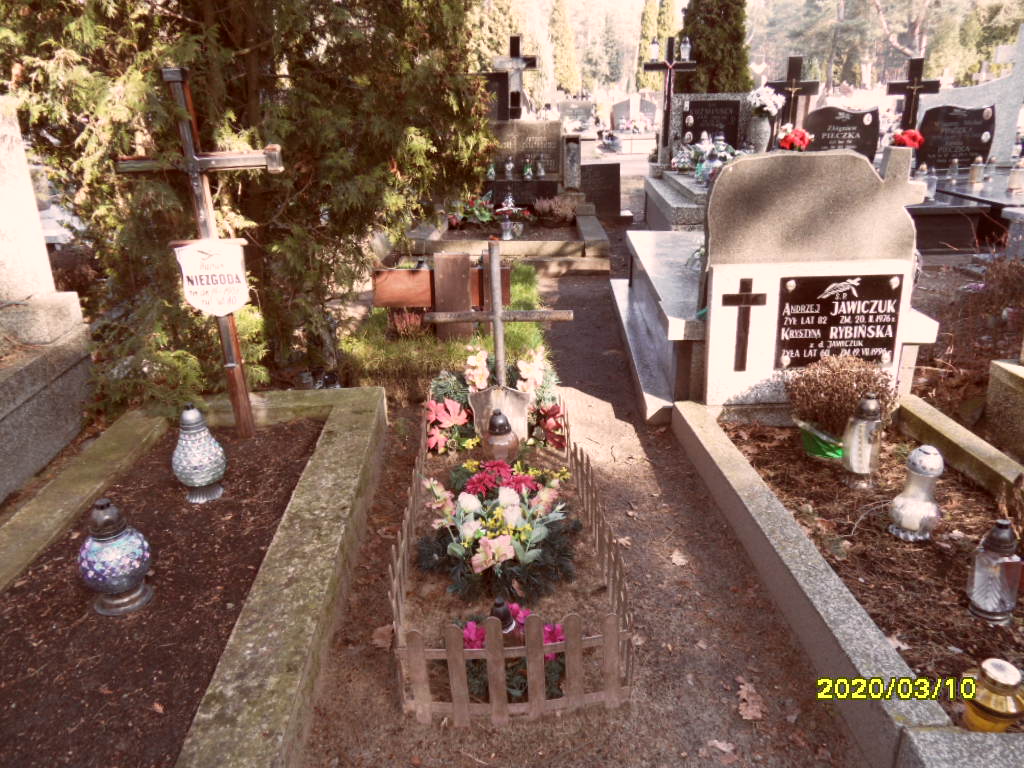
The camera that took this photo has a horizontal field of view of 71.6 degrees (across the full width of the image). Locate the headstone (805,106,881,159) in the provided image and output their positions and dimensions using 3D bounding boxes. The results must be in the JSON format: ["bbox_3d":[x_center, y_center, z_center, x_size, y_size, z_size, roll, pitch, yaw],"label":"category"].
[{"bbox_3d":[3.621,-2.715,7.735,0.800,0.620,0.100,-1,22,-2],"label":"headstone"}]

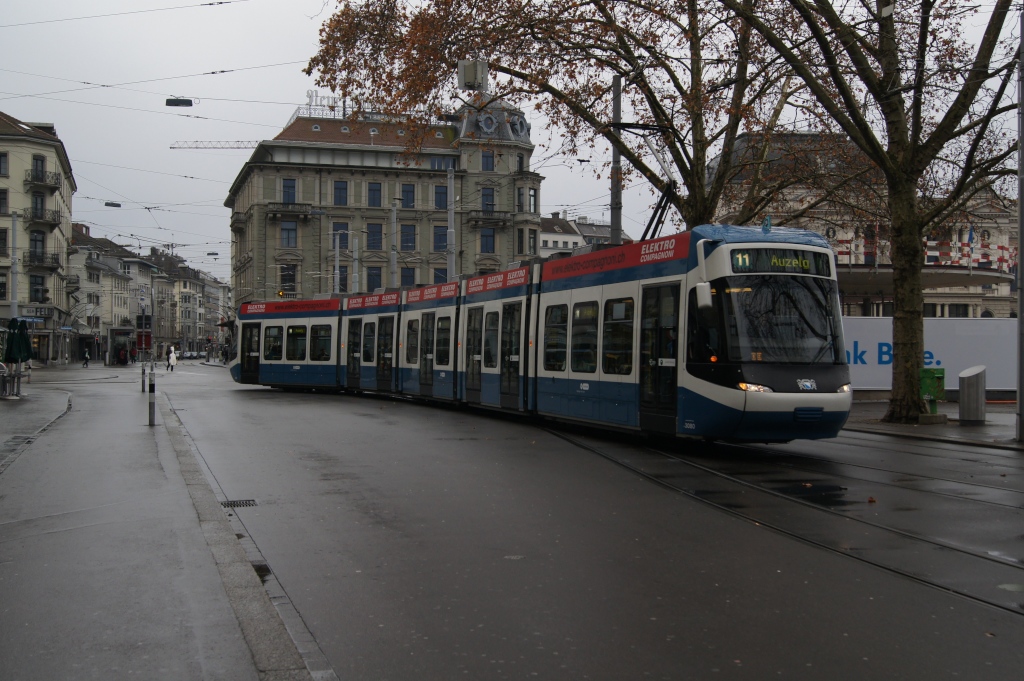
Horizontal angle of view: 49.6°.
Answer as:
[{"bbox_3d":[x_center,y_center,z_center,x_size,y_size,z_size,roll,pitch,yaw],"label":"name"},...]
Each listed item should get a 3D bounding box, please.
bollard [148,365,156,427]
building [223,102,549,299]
[{"bbox_3d":[-7.214,1.182,22.200,0.120,1.060,0.120,0,0,-16],"label":"bollard"},{"bbox_3d":[-15.100,-11.300,119.000,28.300,27.000,28.000,0,0,-18],"label":"building"}]

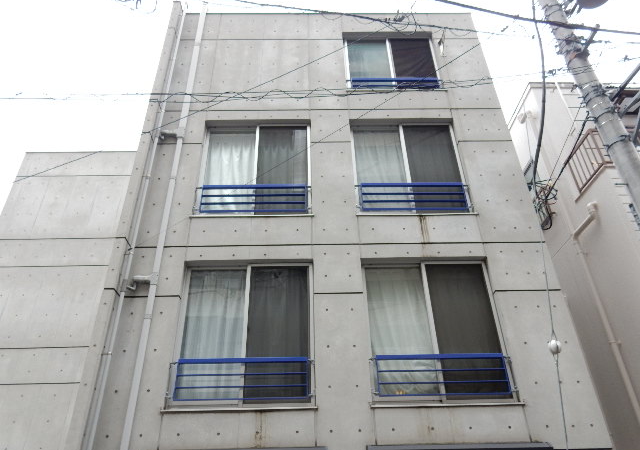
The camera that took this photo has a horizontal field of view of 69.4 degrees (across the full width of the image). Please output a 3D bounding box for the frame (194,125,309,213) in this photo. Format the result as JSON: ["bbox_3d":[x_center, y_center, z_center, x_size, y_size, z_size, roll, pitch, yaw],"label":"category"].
[{"bbox_3d":[-1.038,-0.938,7.519,1.782,1.856,0.150,-1,-32,-1],"label":"frame"}]

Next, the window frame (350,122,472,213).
[{"bbox_3d":[1.446,-0.972,7.573,1.769,1.856,0.150,-1,-32,-1],"label":"window frame"}]

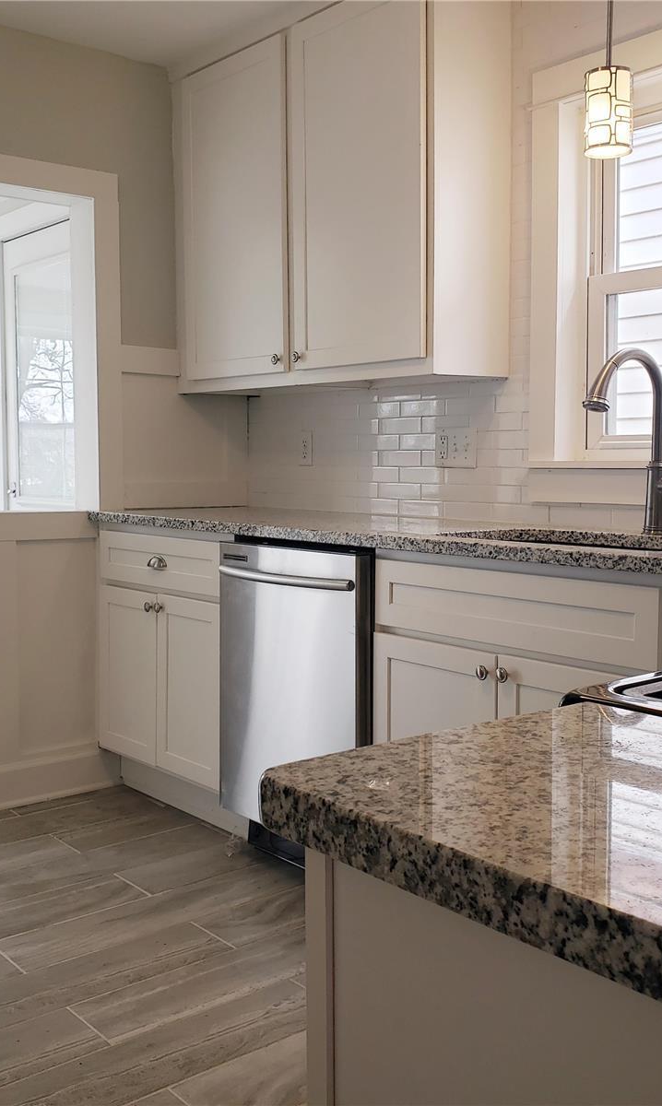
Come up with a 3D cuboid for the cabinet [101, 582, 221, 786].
[{"bbox_3d":[-0.298,0.387,3.629,0.605,0.559,0.784,-4,7,-39],"label":"cabinet"}]

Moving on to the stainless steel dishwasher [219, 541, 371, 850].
[{"bbox_3d":[0.117,0.408,3.072,0.620,0.887,0.594,-4,7,-39],"label":"stainless steel dishwasher"}]

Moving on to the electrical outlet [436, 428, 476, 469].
[{"bbox_3d":[0.365,-0.307,3.241,0.008,0.117,0.168,-4,7,-39],"label":"electrical outlet"}]

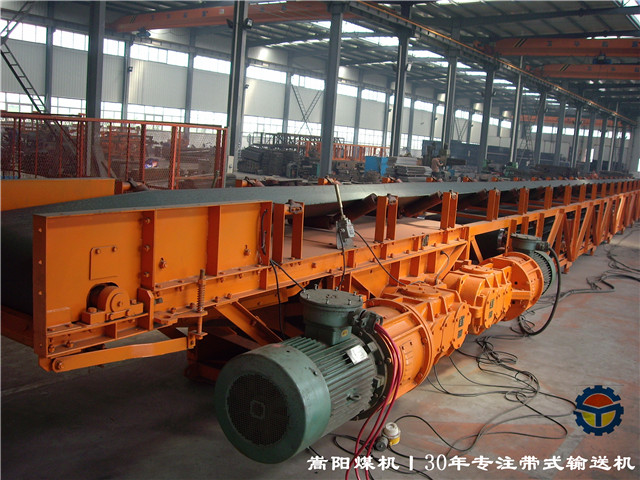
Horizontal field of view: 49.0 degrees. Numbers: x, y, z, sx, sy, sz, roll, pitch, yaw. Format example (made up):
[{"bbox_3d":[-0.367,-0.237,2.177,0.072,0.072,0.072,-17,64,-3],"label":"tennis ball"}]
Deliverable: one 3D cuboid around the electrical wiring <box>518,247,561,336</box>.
[{"bbox_3d":[2.023,0.461,6.473,0.369,0.892,0.321,8,9,30],"label":"electrical wiring"}]

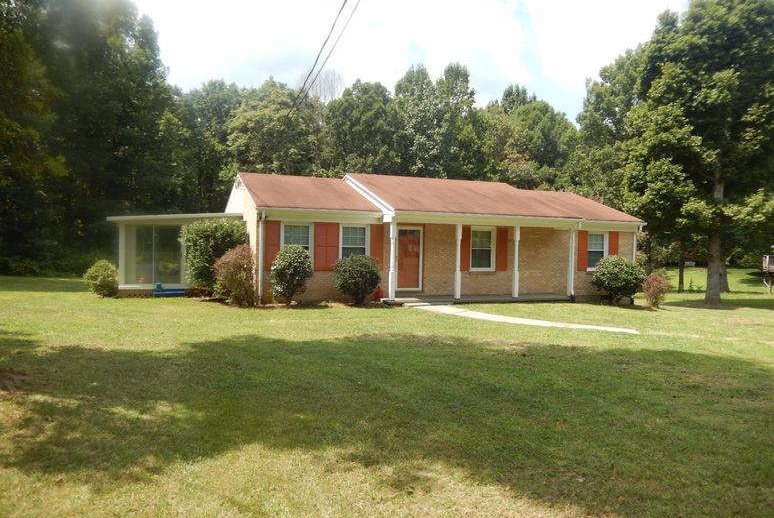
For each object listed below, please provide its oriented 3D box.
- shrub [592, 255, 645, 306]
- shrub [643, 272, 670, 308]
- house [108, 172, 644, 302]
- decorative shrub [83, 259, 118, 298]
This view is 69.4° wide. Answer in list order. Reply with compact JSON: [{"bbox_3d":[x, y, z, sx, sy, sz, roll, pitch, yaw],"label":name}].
[{"bbox_3d":[8.058,0.748,19.450,1.842,1.706,1.750,0,3,-22],"label":"shrub"},{"bbox_3d":[9.742,1.103,20.200,0.992,1.275,1.000,0,3,-22],"label":"shrub"},{"bbox_3d":[-0.207,-0.951,20.906,18.320,4.370,8.850,0,3,-22],"label":"house"},{"bbox_3d":[-8.716,0.593,17.000,1.073,1.133,1.100,0,3,-22],"label":"decorative shrub"}]

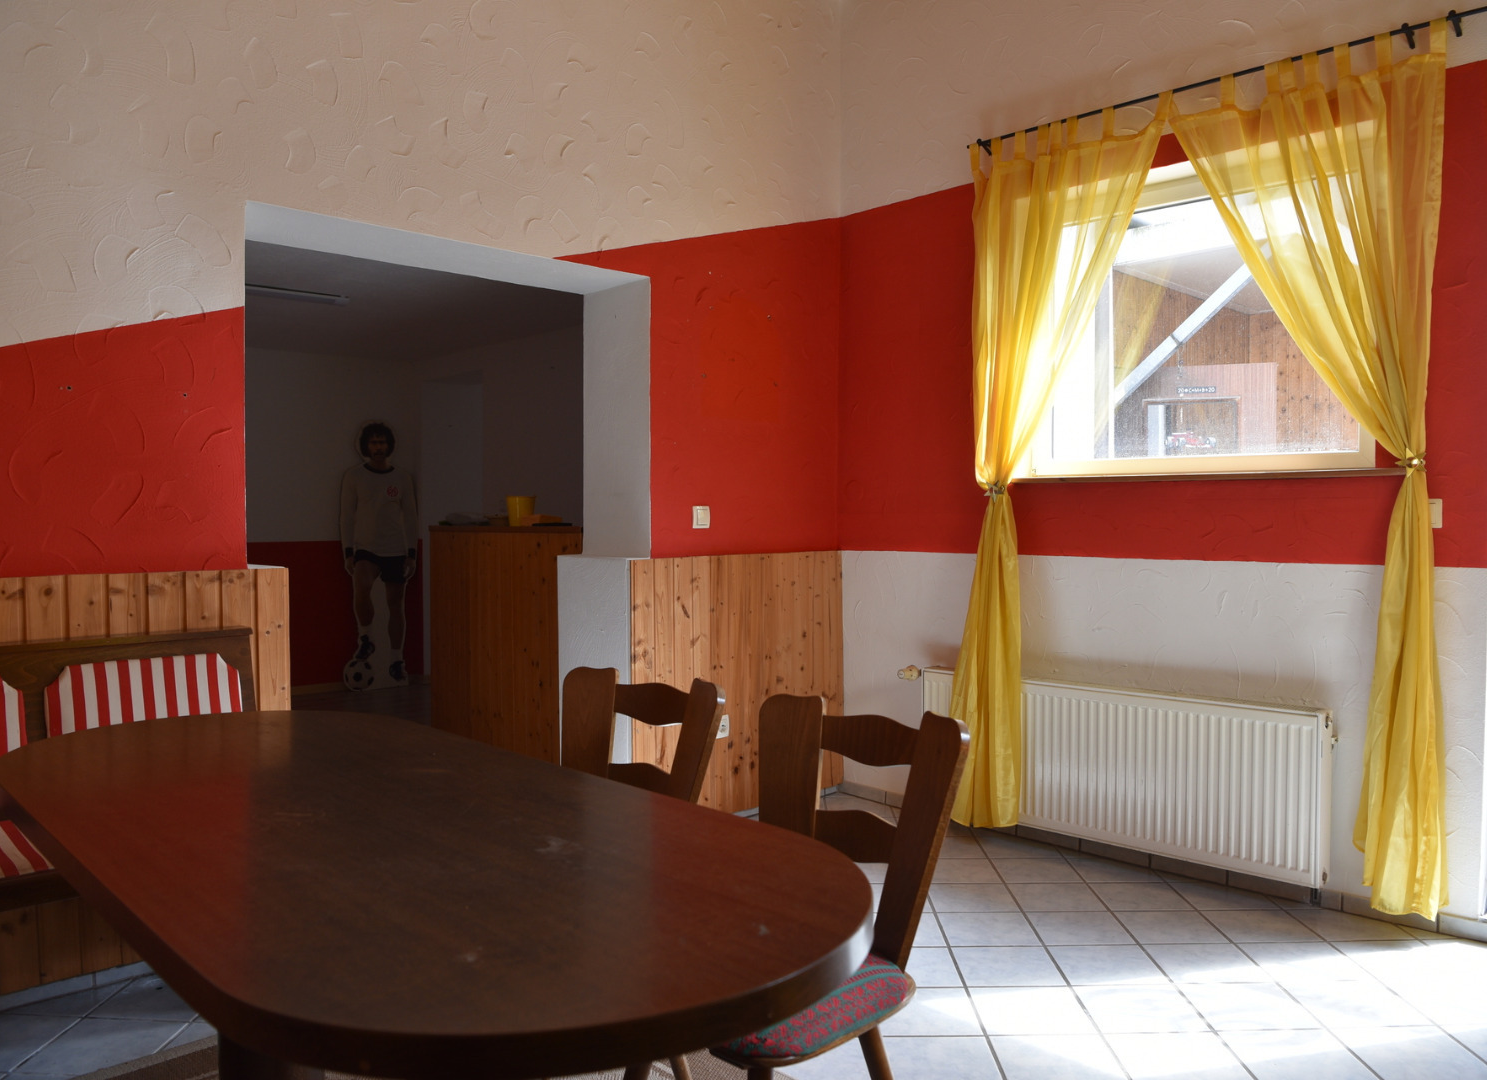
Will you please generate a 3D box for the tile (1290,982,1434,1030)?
[{"bbox_3d":[1.417,1.075,2.505,0.250,0.010,0.250,0,1,2],"label":"tile"}]

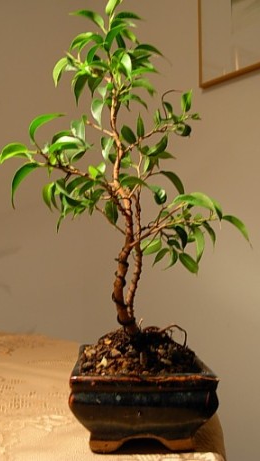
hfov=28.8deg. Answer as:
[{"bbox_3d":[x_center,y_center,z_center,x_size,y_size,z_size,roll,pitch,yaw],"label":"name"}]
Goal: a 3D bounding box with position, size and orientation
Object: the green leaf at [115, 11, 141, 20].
[{"bbox_3d":[-0.002,-0.246,0.580,0.031,0.009,0.014,1,31,-7],"label":"green leaf"}]

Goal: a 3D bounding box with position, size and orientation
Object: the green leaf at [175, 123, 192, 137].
[{"bbox_3d":[0.054,-0.102,0.510,0.016,0.014,0.016,13,1,18],"label":"green leaf"}]

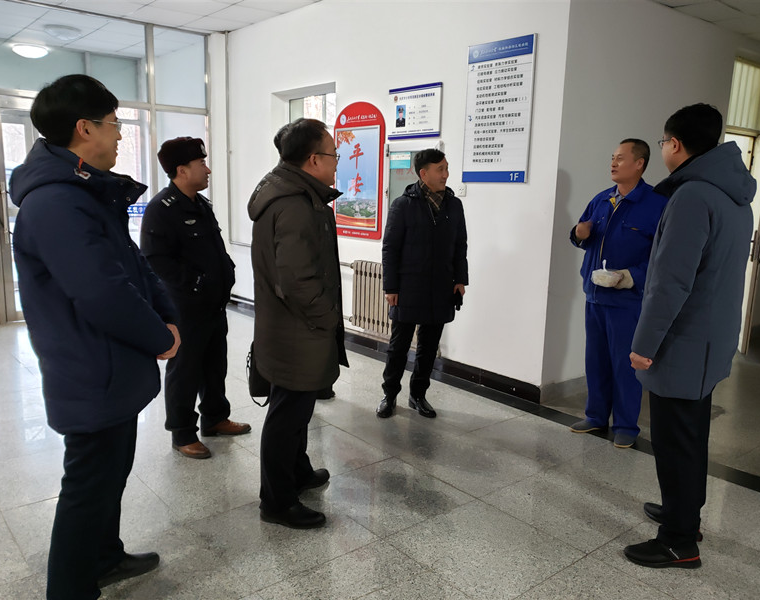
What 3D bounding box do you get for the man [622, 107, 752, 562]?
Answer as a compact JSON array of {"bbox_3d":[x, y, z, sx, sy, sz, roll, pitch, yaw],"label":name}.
[{"bbox_3d":[1.252,0.140,2.464,0.450,1.804,0.520,8,11,32],"label":"man"}]

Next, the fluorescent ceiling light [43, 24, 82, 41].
[{"bbox_3d":[-3.680,-3.090,6.980,0.400,0.100,0.400,-6,12,-40],"label":"fluorescent ceiling light"}]

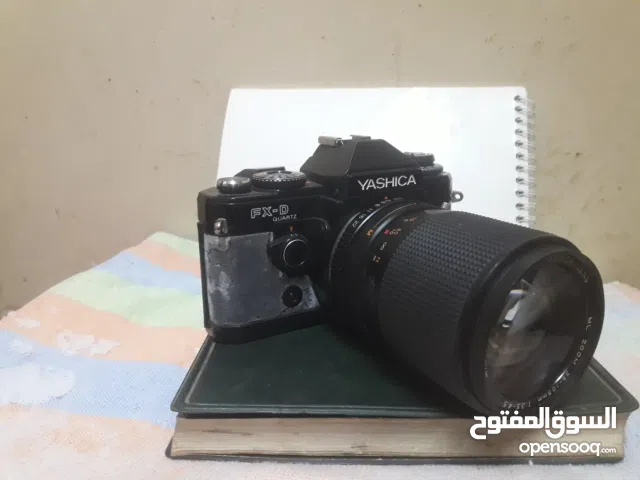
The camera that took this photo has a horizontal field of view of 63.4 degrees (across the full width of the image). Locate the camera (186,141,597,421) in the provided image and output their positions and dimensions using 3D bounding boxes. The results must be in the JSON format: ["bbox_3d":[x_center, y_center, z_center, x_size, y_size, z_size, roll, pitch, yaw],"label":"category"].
[{"bbox_3d":[0.030,0.005,0.216,0.138,0.087,0.139,-9,18,-27],"label":"camera"}]

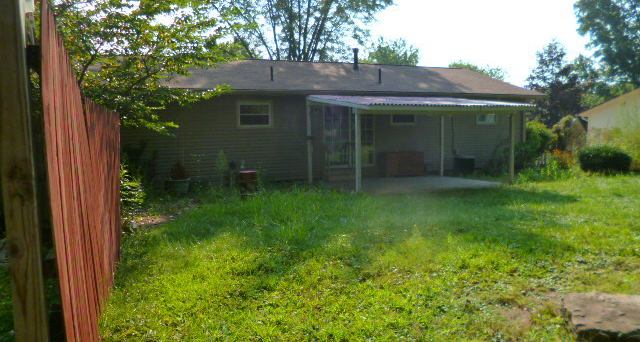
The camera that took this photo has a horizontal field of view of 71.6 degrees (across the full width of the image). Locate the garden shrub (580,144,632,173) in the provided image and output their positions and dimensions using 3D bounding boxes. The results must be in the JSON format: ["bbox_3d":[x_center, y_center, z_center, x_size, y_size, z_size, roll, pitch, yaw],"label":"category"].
[{"bbox_3d":[10.295,-0.406,16.000,1.950,1.030,1.700,2,6,33],"label":"garden shrub"}]

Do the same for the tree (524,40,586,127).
[{"bbox_3d":[14.331,-4.473,27.000,3.700,6.820,3.600,2,6,28],"label":"tree"}]

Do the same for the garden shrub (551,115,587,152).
[{"bbox_3d":[11.201,-1.555,20.000,1.650,1.890,1.600,2,6,29],"label":"garden shrub"}]

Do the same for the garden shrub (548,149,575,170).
[{"bbox_3d":[8.981,-0.418,16.500,0.970,0.840,0.850,2,6,29],"label":"garden shrub"}]

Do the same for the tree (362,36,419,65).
[{"bbox_3d":[5.095,-5.708,33.000,5.200,8.440,5.200,0,5,9],"label":"tree"}]

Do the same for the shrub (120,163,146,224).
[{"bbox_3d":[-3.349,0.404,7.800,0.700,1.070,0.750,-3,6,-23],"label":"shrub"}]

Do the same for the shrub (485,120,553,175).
[{"bbox_3d":[7.292,-0.854,16.300,2.450,2.080,2.100,1,6,24],"label":"shrub"}]

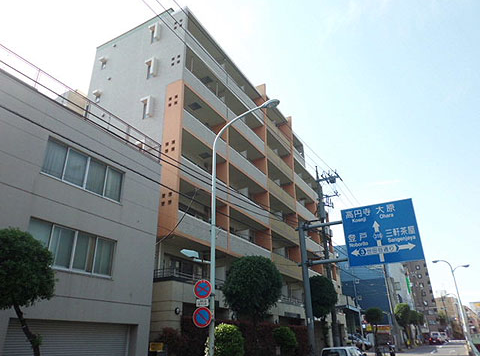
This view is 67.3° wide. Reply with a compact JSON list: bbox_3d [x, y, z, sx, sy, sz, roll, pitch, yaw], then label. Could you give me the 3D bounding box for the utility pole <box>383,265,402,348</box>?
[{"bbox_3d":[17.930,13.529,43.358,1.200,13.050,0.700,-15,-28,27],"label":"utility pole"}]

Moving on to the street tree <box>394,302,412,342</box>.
[{"bbox_3d":[20.793,18.536,45.126,2.100,5.350,2.100,-15,-28,27],"label":"street tree"}]

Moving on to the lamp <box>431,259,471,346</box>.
[{"bbox_3d":[24.115,13.748,39.329,3.500,9.900,0.450,-15,-28,27],"label":"lamp"}]

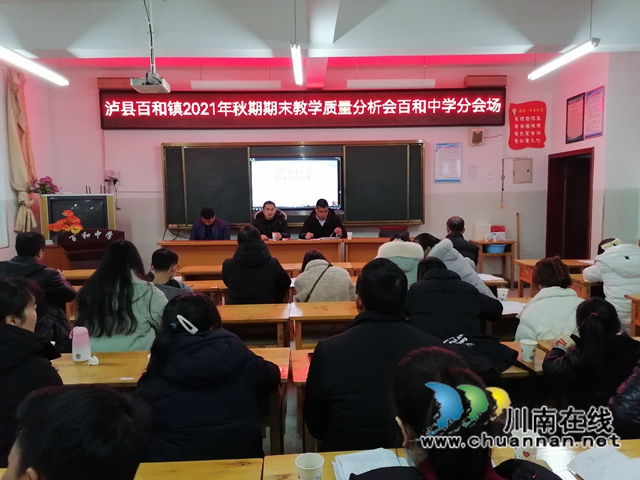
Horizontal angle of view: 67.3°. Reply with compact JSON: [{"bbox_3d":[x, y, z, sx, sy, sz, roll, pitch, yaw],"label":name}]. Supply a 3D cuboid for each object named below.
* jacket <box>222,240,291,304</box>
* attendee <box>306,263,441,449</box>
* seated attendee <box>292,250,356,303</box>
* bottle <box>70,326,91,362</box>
[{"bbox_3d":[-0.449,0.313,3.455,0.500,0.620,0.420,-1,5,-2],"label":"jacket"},{"bbox_3d":[0.175,0.682,1.860,0.500,1.290,0.680,-1,6,-2],"label":"attendee"},{"bbox_3d":[0.034,0.612,3.932,0.510,1.080,0.750,-1,5,-1],"label":"seated attendee"},{"bbox_3d":[-1.020,0.450,2.056,0.078,0.150,0.074,-1,5,-2],"label":"bottle"}]

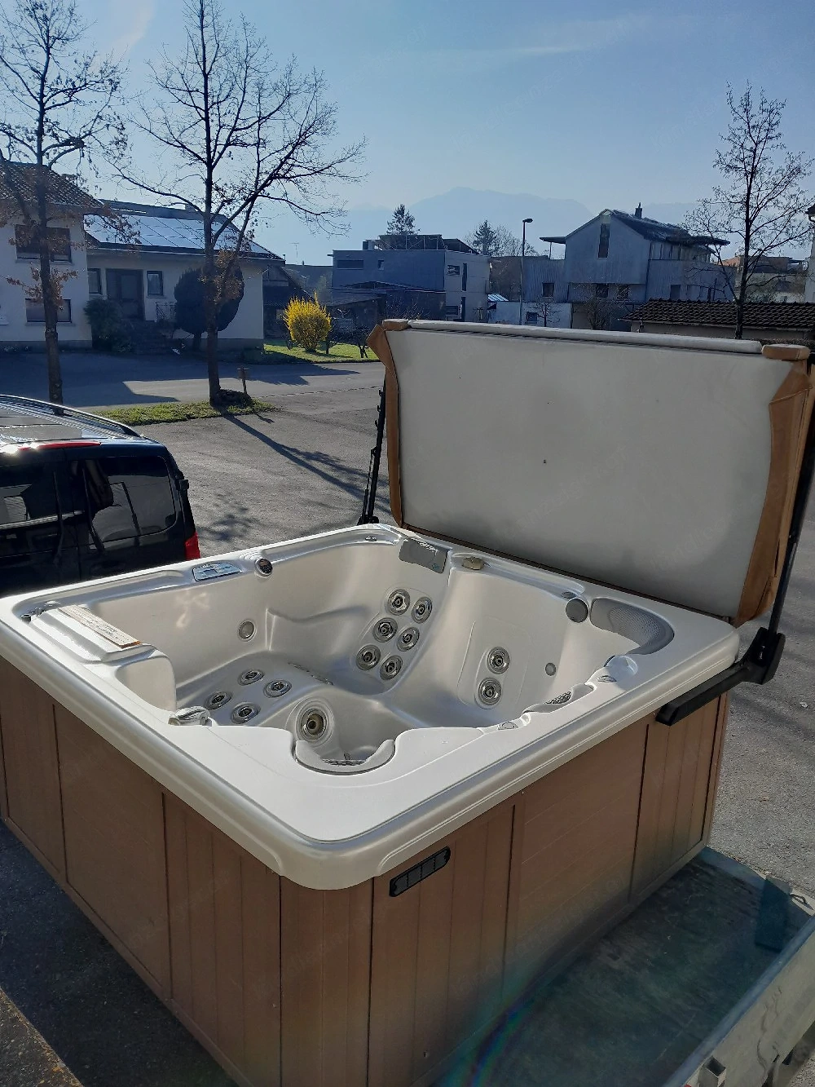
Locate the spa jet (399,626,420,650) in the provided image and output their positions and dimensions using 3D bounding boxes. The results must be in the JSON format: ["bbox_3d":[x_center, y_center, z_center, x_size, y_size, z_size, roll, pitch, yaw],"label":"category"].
[{"bbox_3d":[0.002,0.447,3.820,0.130,0.130,0.040,21,-20,50],"label":"spa jet"}]

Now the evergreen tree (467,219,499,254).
[{"bbox_3d":[8.661,-30.284,92.000,4.600,12.600,4.600,2,15,0],"label":"evergreen tree"}]

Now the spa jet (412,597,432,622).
[{"bbox_3d":[0.067,0.313,3.854,0.040,0.130,0.130,25,-4,-41],"label":"spa jet"}]

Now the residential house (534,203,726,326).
[{"bbox_3d":[20.207,-24.744,74.000,11.500,10.600,13.500,15,20,41],"label":"residential house"}]

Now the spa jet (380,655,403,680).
[{"bbox_3d":[-0.075,0.577,3.784,0.130,0.130,0.040,21,-19,51],"label":"spa jet"}]

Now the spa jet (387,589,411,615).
[{"bbox_3d":[-0.042,0.286,3.958,0.130,0.130,0.040,14,-11,37],"label":"spa jet"}]

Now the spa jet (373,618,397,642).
[{"bbox_3d":[-0.109,0.416,3.925,0.130,0.130,0.040,13,-22,36],"label":"spa jet"}]

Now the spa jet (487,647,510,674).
[{"bbox_3d":[0.406,0.525,3.655,0.130,0.130,0.040,15,2,41],"label":"spa jet"}]

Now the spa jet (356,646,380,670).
[{"bbox_3d":[-0.187,0.544,3.890,0.130,0.130,0.040,14,-26,37],"label":"spa jet"}]

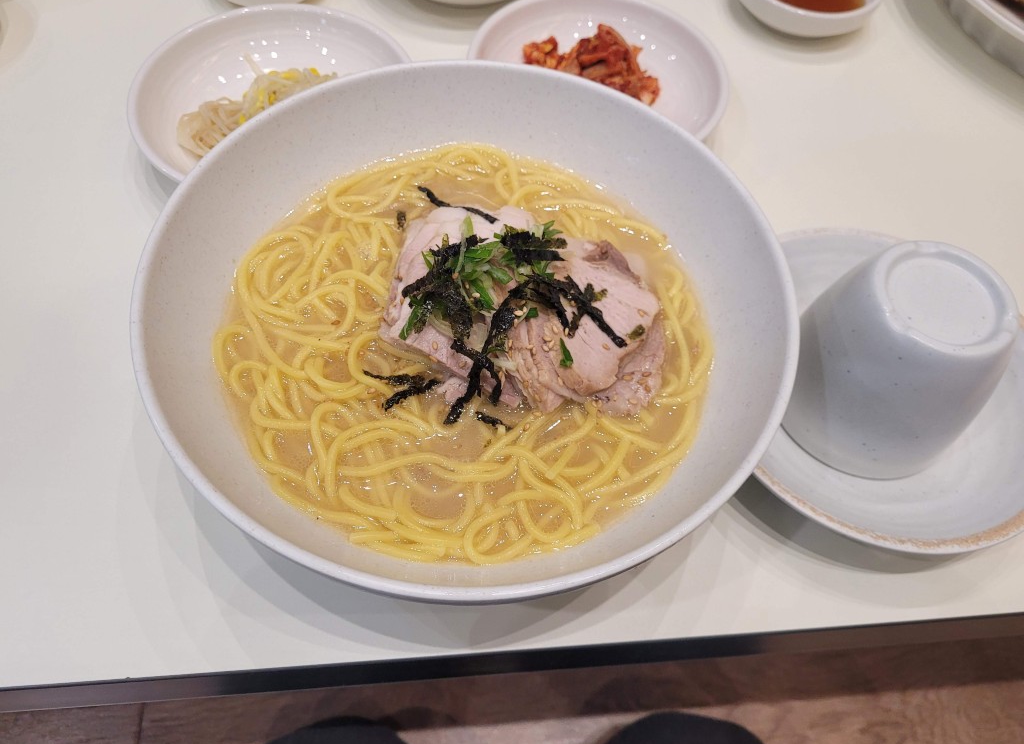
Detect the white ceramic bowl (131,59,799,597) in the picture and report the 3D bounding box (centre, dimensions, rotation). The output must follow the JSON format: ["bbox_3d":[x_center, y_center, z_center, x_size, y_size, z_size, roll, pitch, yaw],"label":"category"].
[{"bbox_3d":[-0.015,-0.015,0.292,0.220,0.075,0.220,2,59,-3],"label":"white ceramic bowl"}]

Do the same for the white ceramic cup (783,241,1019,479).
[{"bbox_3d":[0.147,-0.008,0.294,0.079,0.069,0.079,2,59,-3],"label":"white ceramic cup"}]

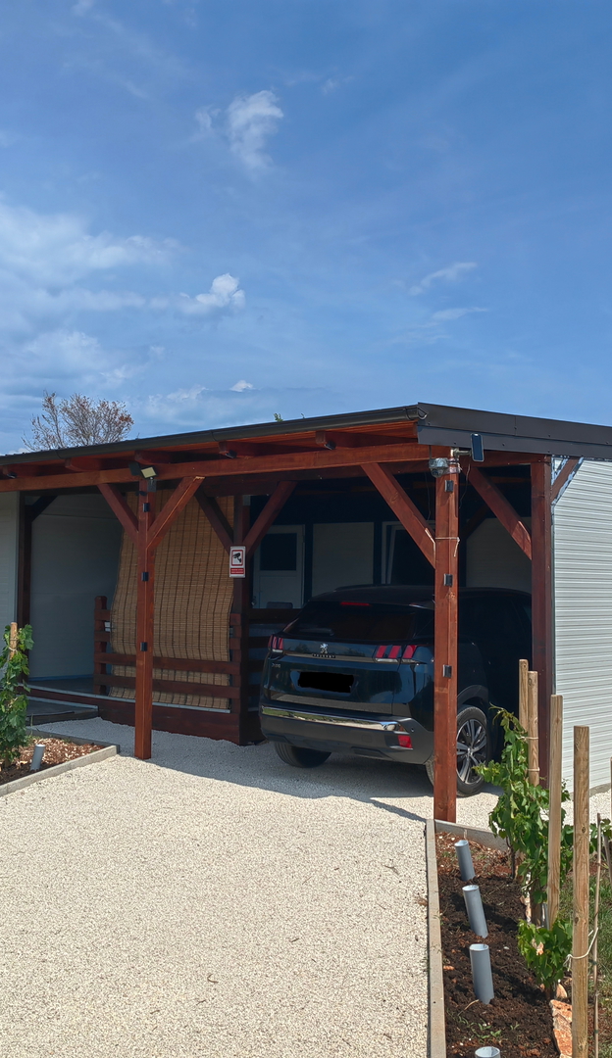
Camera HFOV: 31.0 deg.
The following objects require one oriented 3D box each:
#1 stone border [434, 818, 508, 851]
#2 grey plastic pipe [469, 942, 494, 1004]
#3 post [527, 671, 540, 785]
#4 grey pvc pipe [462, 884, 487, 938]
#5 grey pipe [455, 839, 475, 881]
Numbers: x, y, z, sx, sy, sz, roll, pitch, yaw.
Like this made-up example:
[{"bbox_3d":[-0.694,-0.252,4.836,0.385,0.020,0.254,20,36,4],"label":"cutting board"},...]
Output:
[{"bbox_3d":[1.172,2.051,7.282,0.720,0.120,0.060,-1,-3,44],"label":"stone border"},{"bbox_3d":[0.697,1.757,4.348,0.075,0.206,0.075,-6,-4,9],"label":"grey plastic pipe"},{"bbox_3d":[1.118,1.325,5.389,0.047,1.245,0.047,-1,-3,12],"label":"post"},{"bbox_3d":[0.801,1.796,5.177,0.075,0.216,0.075,-14,-3,8],"label":"grey pvc pipe"},{"bbox_3d":[0.890,1.849,6.139,0.075,0.202,0.075,-11,1,8],"label":"grey pipe"}]

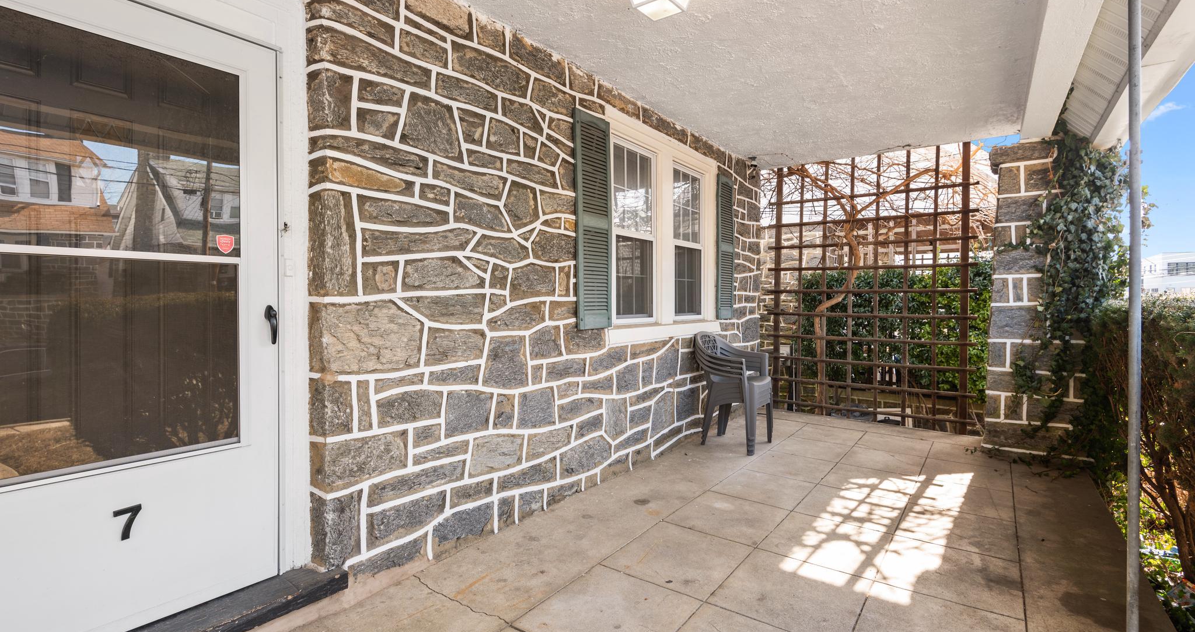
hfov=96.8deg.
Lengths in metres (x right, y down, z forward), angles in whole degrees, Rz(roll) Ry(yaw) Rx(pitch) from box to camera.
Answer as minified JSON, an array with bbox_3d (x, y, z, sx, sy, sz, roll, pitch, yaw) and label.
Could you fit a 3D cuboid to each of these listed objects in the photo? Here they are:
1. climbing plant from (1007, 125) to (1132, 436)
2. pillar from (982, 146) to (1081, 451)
[{"bbox_3d":[3.760,-0.315,4.274,0.700,2.460,0.550,0,1,37],"label":"climbing plant"},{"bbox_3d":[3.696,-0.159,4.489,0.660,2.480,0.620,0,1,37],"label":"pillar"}]

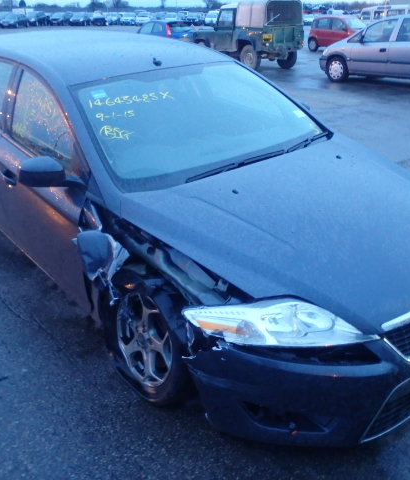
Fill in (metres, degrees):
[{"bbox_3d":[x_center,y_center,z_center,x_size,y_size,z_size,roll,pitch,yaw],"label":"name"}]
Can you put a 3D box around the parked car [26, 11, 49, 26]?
[{"bbox_3d":[-19.148,-25.621,60.008,1.760,1.520,4.300,2,24,5],"label":"parked car"}]

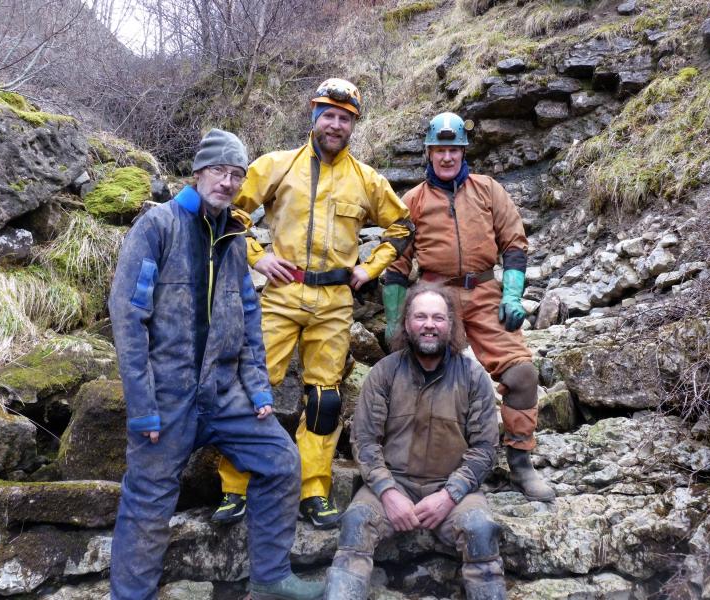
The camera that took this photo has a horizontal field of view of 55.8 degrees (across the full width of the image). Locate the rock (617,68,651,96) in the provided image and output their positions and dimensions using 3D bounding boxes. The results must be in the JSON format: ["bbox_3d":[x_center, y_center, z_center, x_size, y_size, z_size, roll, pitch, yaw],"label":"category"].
[{"bbox_3d":[2.836,-2.207,6.800,0.350,0.270,0.340,1,3,11],"label":"rock"}]

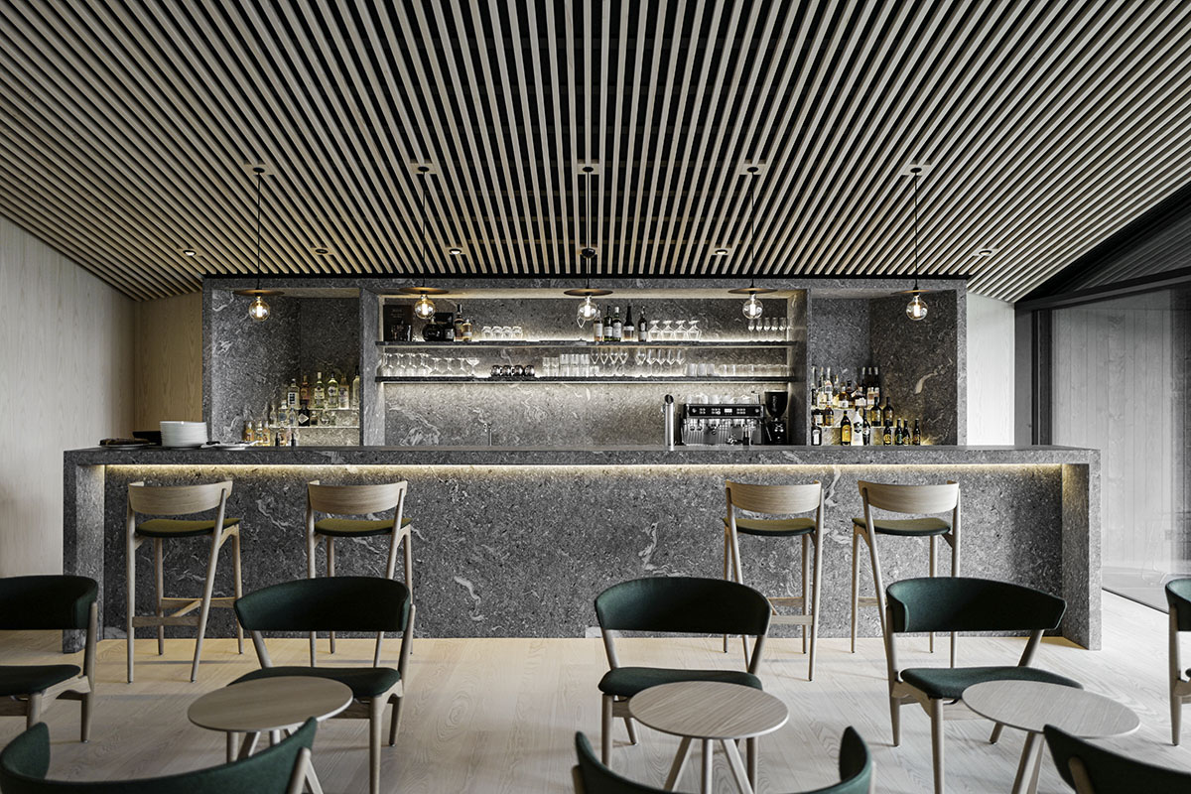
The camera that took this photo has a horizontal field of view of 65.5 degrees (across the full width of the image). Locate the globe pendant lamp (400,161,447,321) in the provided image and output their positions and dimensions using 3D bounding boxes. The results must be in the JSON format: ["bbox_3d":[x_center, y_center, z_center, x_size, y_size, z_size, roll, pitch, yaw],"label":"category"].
[{"bbox_3d":[-1.037,-0.932,5.610,0.300,0.925,0.300,0,0,0],"label":"globe pendant lamp"}]

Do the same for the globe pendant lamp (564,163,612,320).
[{"bbox_3d":[-0.042,-0.927,5.620,0.300,0.935,0.300,0,0,0],"label":"globe pendant lamp"}]

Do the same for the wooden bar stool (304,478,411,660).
[{"bbox_3d":[-1.231,0.922,4.825,0.515,0.975,0.525,0,0,2],"label":"wooden bar stool"}]

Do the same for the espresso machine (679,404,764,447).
[{"bbox_3d":[1.055,0.285,7.720,0.680,0.460,0.540,0,0,0],"label":"espresso machine"}]

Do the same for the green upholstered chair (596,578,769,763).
[{"bbox_3d":[0.335,1.075,3.500,0.665,0.670,0.600,0,0,8],"label":"green upholstered chair"}]

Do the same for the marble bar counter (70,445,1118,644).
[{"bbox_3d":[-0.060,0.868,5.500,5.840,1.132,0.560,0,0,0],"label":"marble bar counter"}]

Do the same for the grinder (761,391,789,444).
[{"bbox_3d":[1.521,0.228,7.780,0.210,0.575,0.360,0,0,0],"label":"grinder"}]

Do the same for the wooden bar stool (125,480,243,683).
[{"bbox_3d":[-2.180,0.944,4.910,0.500,0.980,0.550,0,0,-2],"label":"wooden bar stool"}]

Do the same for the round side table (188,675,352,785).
[{"bbox_3d":[-1.022,1.186,2.930,0.490,0.448,0.490,0,0,0],"label":"round side table"}]

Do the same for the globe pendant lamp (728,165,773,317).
[{"bbox_3d":[0.943,-0.923,5.560,0.297,0.911,0.297,0,0,0],"label":"globe pendant lamp"}]

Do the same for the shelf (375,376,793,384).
[{"bbox_3d":[-0.090,-0.150,8.020,3.550,0.045,0.290,0,0,0],"label":"shelf"}]

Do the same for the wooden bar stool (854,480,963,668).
[{"bbox_3d":[1.655,0.944,4.930,0.500,0.980,0.550,0,0,3],"label":"wooden bar stool"}]

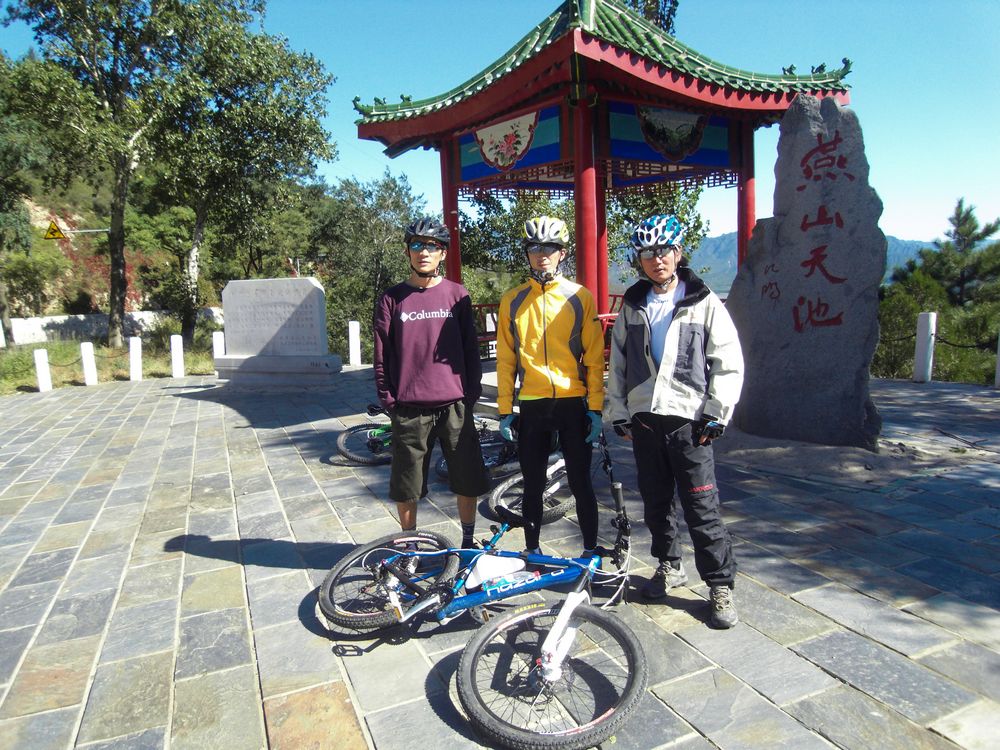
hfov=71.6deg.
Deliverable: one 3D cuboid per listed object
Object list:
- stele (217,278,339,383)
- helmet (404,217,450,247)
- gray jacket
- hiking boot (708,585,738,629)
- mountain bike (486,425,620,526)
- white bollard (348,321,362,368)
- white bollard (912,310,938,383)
[{"bbox_3d":[-3.981,-0.775,12.280,2.250,1.790,0.520,0,7,16],"label":"stele"},{"bbox_3d":[-0.366,-0.729,3.499,0.220,0.165,0.280,0,7,12],"label":"helmet"},{"bbox_3d":[0.760,-0.125,3.000,0.560,0.660,0.320,0,7,21],"label":"gray jacket"},{"bbox_3d":[0.972,0.987,3.056,0.110,0.125,0.290,0,7,11],"label":"hiking boot"},{"bbox_3d":[0.270,0.610,5.050,1.000,0.600,1.650,-20,11,-15],"label":"mountain bike"},{"bbox_3d":[-2.920,-0.626,14.010,0.210,0.880,0.210,-1,6,0],"label":"white bollard"},{"bbox_3d":[5.550,-0.359,9.050,0.200,0.890,0.200,1,8,30],"label":"white bollard"}]

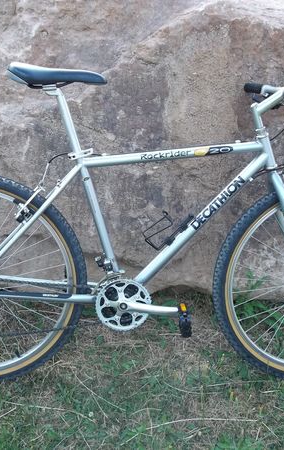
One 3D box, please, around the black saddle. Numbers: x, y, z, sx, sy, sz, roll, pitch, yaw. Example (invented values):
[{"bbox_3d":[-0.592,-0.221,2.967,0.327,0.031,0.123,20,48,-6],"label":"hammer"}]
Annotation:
[{"bbox_3d":[-0.233,-0.409,1.528,0.275,0.072,0.155,0,14,-4],"label":"black saddle"}]

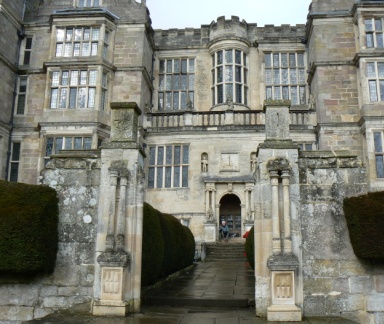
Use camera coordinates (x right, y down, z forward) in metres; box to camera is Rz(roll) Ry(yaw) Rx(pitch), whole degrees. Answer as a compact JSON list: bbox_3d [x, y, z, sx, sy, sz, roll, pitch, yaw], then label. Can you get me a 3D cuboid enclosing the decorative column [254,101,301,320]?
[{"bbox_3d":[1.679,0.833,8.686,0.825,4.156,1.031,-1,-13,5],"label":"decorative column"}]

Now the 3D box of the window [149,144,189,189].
[{"bbox_3d":[-1.348,0.287,26.728,2.392,2.621,0.250,0,-11,5],"label":"window"}]

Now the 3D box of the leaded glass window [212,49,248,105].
[{"bbox_3d":[2.412,-5.226,28.521,2.309,3.690,1.030,0,-11,5],"label":"leaded glass window"}]

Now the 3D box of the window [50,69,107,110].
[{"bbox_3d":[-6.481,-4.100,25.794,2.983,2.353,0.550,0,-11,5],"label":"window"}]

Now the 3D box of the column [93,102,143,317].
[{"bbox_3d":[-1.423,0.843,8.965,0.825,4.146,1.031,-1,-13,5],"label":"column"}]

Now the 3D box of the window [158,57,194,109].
[{"bbox_3d":[-1.054,-5.267,30.357,2.500,3.850,0.300,-1,-13,5],"label":"window"}]

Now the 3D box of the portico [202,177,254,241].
[{"bbox_3d":[2.138,2.759,26.057,3.000,3.800,1.100,-1,-13,5],"label":"portico"}]

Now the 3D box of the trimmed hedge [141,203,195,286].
[{"bbox_3d":[-1.275,2.977,15.295,1.700,2.200,10.500,-1,-13,5],"label":"trimmed hedge"}]

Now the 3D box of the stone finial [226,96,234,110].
[{"bbox_3d":[2.329,-3.524,27.174,0.460,0.916,0.460,0,-11,5],"label":"stone finial"}]

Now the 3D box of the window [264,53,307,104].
[{"bbox_3d":[6.179,-5.533,29.760,2.600,3.850,0.300,-1,-13,5],"label":"window"}]

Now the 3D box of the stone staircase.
[{"bbox_3d":[1.962,4.787,23.856,2.700,1.150,2.000,-1,-13,5],"label":"stone staircase"}]

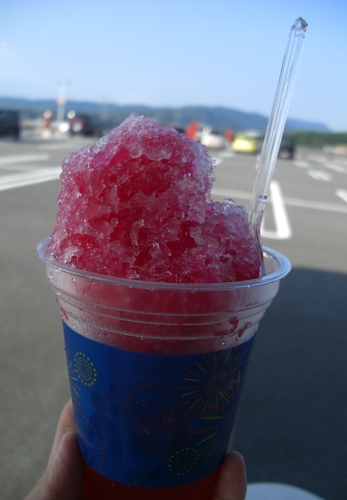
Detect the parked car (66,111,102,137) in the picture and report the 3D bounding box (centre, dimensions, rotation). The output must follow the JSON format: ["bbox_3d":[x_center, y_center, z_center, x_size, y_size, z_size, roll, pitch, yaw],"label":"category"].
[{"bbox_3d":[-6.593,-9.428,40.055,1.660,1.700,3.800,8,13,8],"label":"parked car"}]

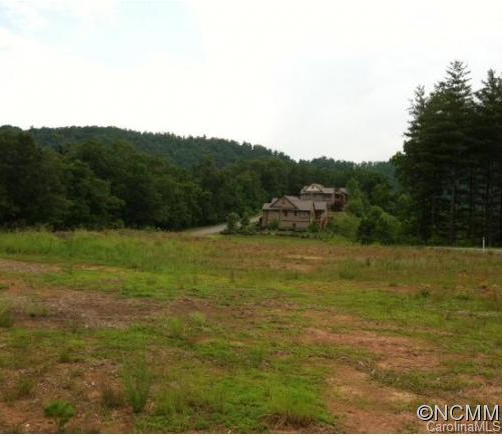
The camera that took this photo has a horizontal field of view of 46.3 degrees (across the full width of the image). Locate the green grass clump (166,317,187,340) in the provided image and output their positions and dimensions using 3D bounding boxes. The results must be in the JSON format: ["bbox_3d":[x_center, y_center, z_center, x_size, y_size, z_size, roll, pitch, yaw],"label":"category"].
[{"bbox_3d":[-0.990,1.469,7.800,0.290,0.280,0.280,0,0,0],"label":"green grass clump"}]

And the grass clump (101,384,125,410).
[{"bbox_3d":[-1.148,1.499,4.900,0.200,0.190,0.200,0,0,0],"label":"grass clump"}]

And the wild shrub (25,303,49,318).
[{"bbox_3d":[-3.638,1.576,10.000,0.410,0.265,0.380,0,-1,0],"label":"wild shrub"}]

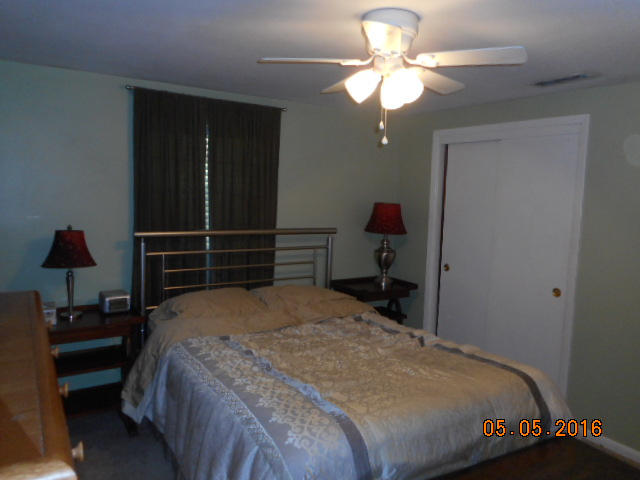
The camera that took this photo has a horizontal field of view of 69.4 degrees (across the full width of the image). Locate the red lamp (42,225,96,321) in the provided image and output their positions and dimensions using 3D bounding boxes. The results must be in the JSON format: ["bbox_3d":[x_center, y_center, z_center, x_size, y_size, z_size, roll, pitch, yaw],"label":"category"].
[{"bbox_3d":[-1.595,0.201,2.939,0.340,0.600,0.340,-2,8,-32],"label":"red lamp"}]

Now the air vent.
[{"bbox_3d":[1.500,-0.967,2.829,0.160,0.025,0.380,-2,8,-32],"label":"air vent"}]

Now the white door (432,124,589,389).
[{"bbox_3d":[1.367,0.175,3.703,0.100,2.157,1.380,-2,8,-32],"label":"white door"}]

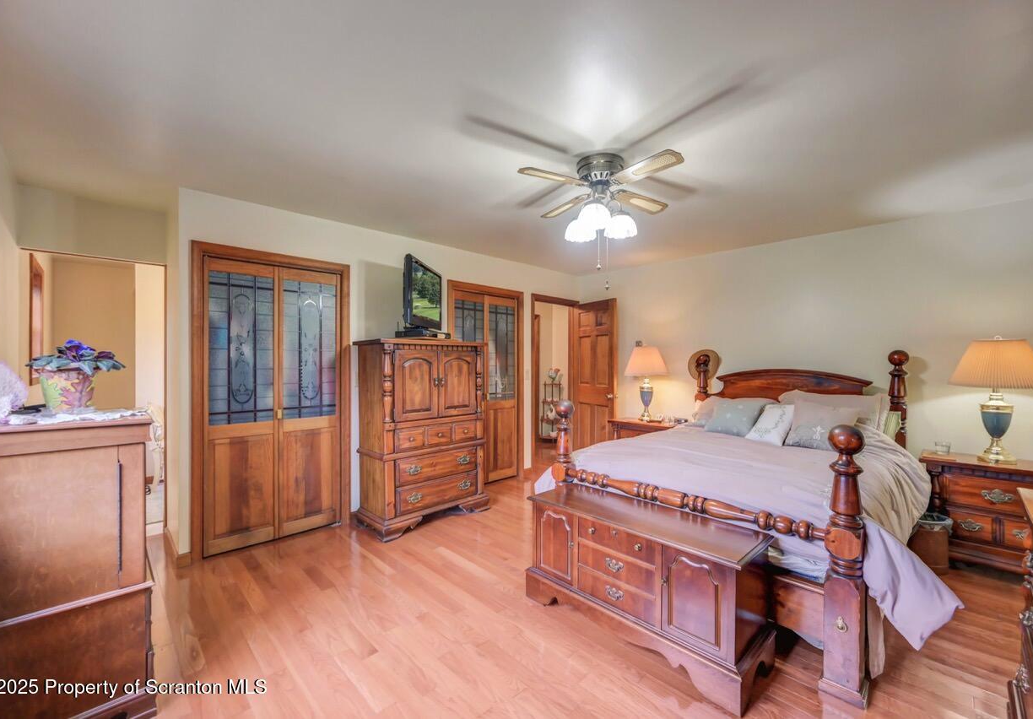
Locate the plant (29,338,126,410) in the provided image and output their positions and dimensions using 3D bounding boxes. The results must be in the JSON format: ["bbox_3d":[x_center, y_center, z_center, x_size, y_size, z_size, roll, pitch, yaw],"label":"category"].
[{"bbox_3d":[-1.747,0.072,1.677,0.260,0.285,0.260,0,0,-44],"label":"plant"}]

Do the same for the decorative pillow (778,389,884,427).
[{"bbox_3d":[2.382,0.447,3.232,0.670,0.450,0.170,0,-30,46],"label":"decorative pillow"}]

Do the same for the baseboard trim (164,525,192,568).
[{"bbox_3d":[-2.374,1.289,2.945,0.100,0.085,0.700,0,0,-44],"label":"baseboard trim"}]

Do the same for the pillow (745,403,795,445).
[{"bbox_3d":[1.982,0.502,3.220,0.120,0.320,0.310,32,-6,-15],"label":"pillow"}]

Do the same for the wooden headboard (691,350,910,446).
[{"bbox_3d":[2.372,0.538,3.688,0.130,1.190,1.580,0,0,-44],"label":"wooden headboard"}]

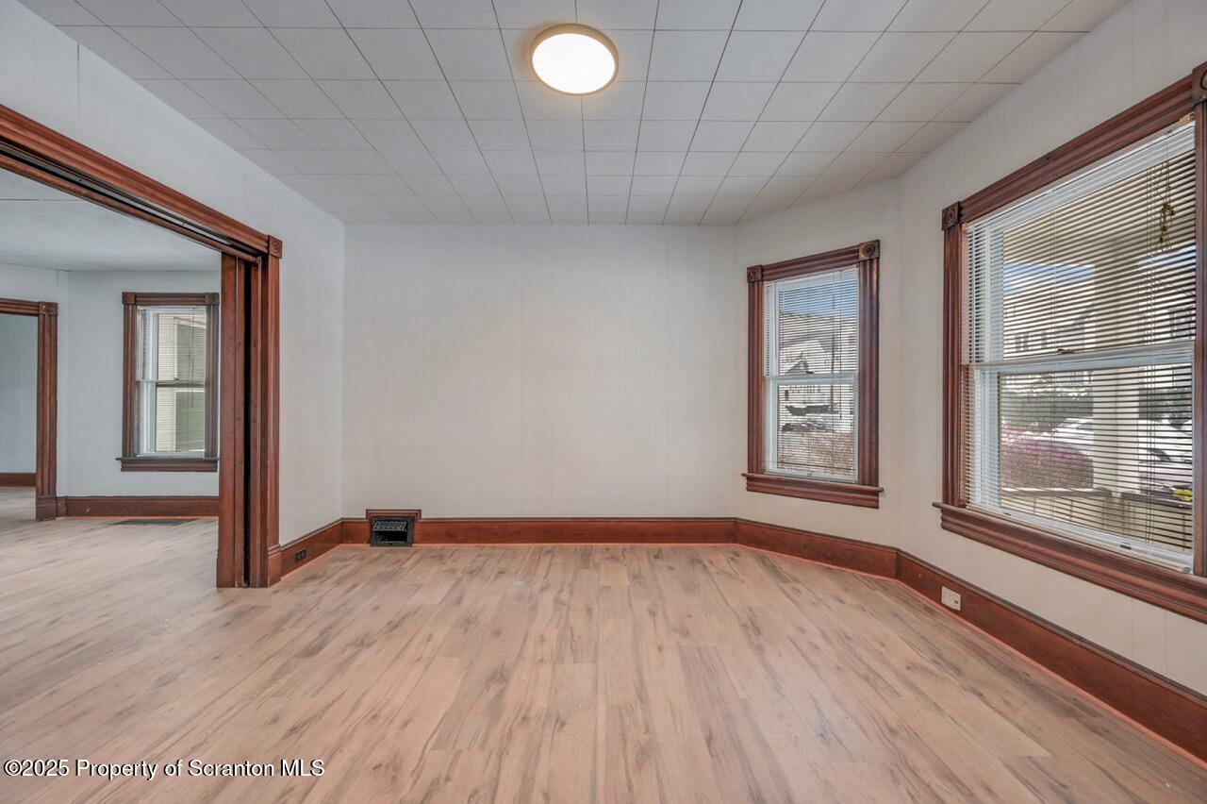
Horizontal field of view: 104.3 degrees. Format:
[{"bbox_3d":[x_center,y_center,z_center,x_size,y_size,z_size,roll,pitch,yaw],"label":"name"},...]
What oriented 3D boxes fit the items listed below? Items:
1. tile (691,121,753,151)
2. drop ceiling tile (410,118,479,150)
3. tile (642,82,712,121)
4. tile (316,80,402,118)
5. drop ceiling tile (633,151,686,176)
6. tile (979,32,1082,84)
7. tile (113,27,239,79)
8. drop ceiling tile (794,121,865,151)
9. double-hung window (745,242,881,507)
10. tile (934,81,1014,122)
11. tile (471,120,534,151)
[{"bbox_3d":[0.651,-1.484,2.617,0.305,0.016,0.305,0,1,-1],"label":"tile"},{"bbox_3d":[-0.870,-1.478,2.593,0.305,0.020,0.305,0,0,-1],"label":"drop ceiling tile"},{"bbox_3d":[0.354,-1.491,2.326,0.305,0.016,0.305,0,0,-1],"label":"tile"},{"bbox_3d":[-1.174,-1.476,2.290,0.305,0.016,0.305,0,1,-1],"label":"tile"},{"bbox_3d":[0.348,-1.495,2.936,0.305,0.016,0.305,0,0,-1],"label":"drop ceiling tile"},{"bbox_3d":[1.833,-1.479,2.019,0.213,0.018,0.302,0,0,-1],"label":"tile"},{"bbox_3d":[-1.799,-1.488,2.001,0.305,0.016,0.305,0,0,-1],"label":"tile"},{"bbox_3d":[1.263,-1.480,2.612,0.305,0.020,0.305,0,0,-1],"label":"drop ceiling tile"},{"bbox_3d":[1.531,-0.185,3.523,0.120,1.822,1.010,0,0,-45],"label":"double-hung window"},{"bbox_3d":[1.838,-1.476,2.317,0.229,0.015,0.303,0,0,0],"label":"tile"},{"bbox_3d":[-0.569,-1.481,2.603,0.305,0.016,0.305,0,1,-1],"label":"tile"}]

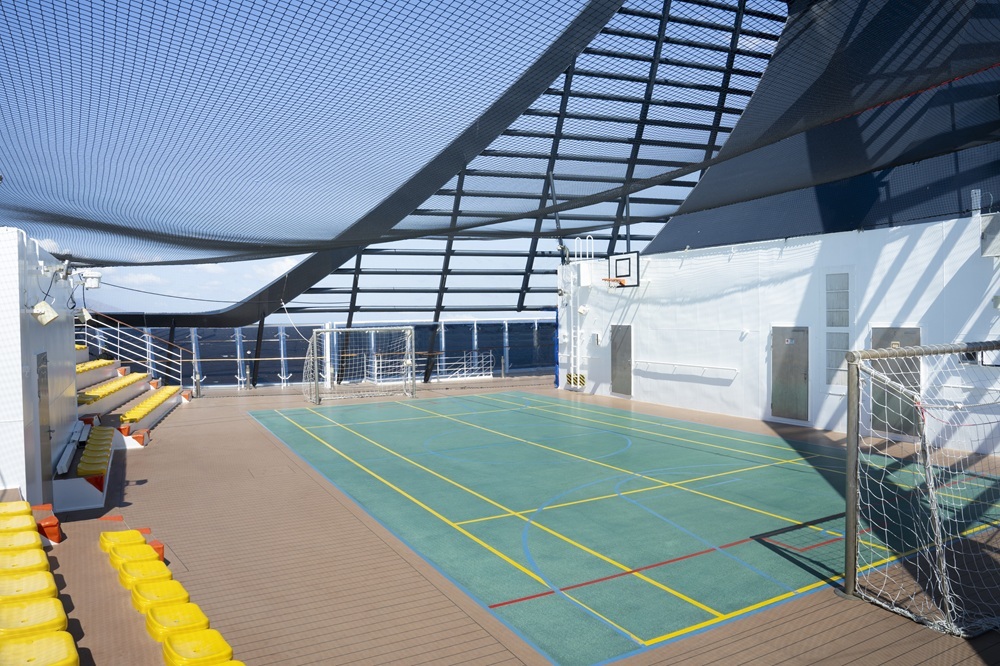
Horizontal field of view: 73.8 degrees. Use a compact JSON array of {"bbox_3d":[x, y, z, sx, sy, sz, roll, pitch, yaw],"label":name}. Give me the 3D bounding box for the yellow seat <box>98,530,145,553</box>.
[{"bbox_3d":[-3.282,1.817,5.803,0.350,0.120,0.445,-2,3,-38],"label":"yellow seat"}]

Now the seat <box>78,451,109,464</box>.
[{"bbox_3d":[-5.508,1.750,9.059,0.350,0.120,0.440,-2,2,-29],"label":"seat"}]

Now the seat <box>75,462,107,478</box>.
[{"bbox_3d":[-5.276,1.762,8.627,0.350,0.120,0.440,-2,2,-29],"label":"seat"}]

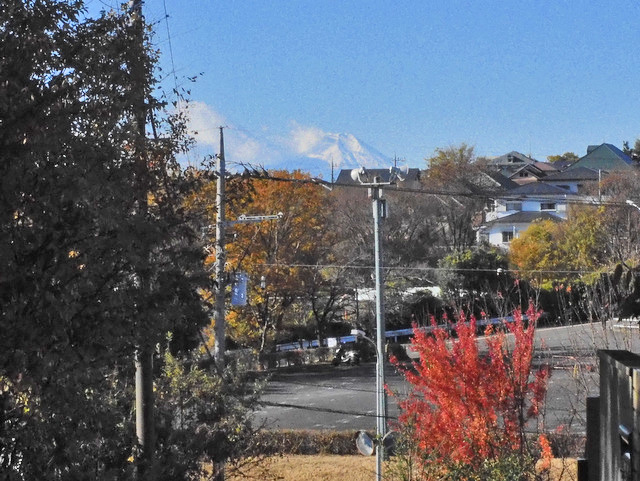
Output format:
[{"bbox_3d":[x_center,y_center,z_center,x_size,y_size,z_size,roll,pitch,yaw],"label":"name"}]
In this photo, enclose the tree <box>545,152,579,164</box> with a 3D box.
[{"bbox_3d":[40.861,-11.964,265.000,5.600,5.729,5.200,0,1,0],"label":"tree"}]

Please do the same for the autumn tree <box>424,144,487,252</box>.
[{"bbox_3d":[12.493,-3.688,145.000,5.800,10.326,5.600,0,1,0],"label":"autumn tree"}]

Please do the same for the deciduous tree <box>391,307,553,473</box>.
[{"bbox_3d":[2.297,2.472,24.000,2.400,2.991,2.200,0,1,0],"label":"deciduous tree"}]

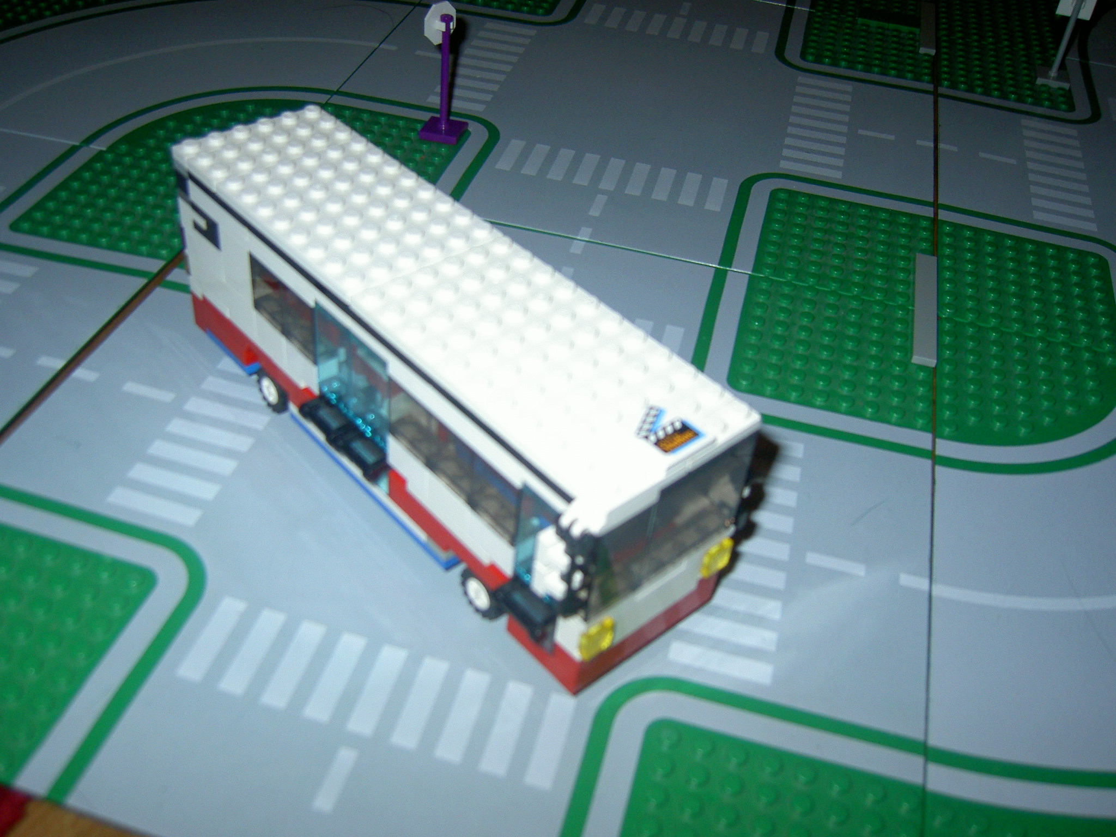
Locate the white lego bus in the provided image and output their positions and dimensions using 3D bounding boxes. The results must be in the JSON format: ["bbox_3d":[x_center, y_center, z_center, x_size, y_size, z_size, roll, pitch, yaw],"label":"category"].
[{"bbox_3d":[-0.035,-0.013,0.294,0.051,0.069,0.178,-29,52,-32],"label":"white lego bus"}]

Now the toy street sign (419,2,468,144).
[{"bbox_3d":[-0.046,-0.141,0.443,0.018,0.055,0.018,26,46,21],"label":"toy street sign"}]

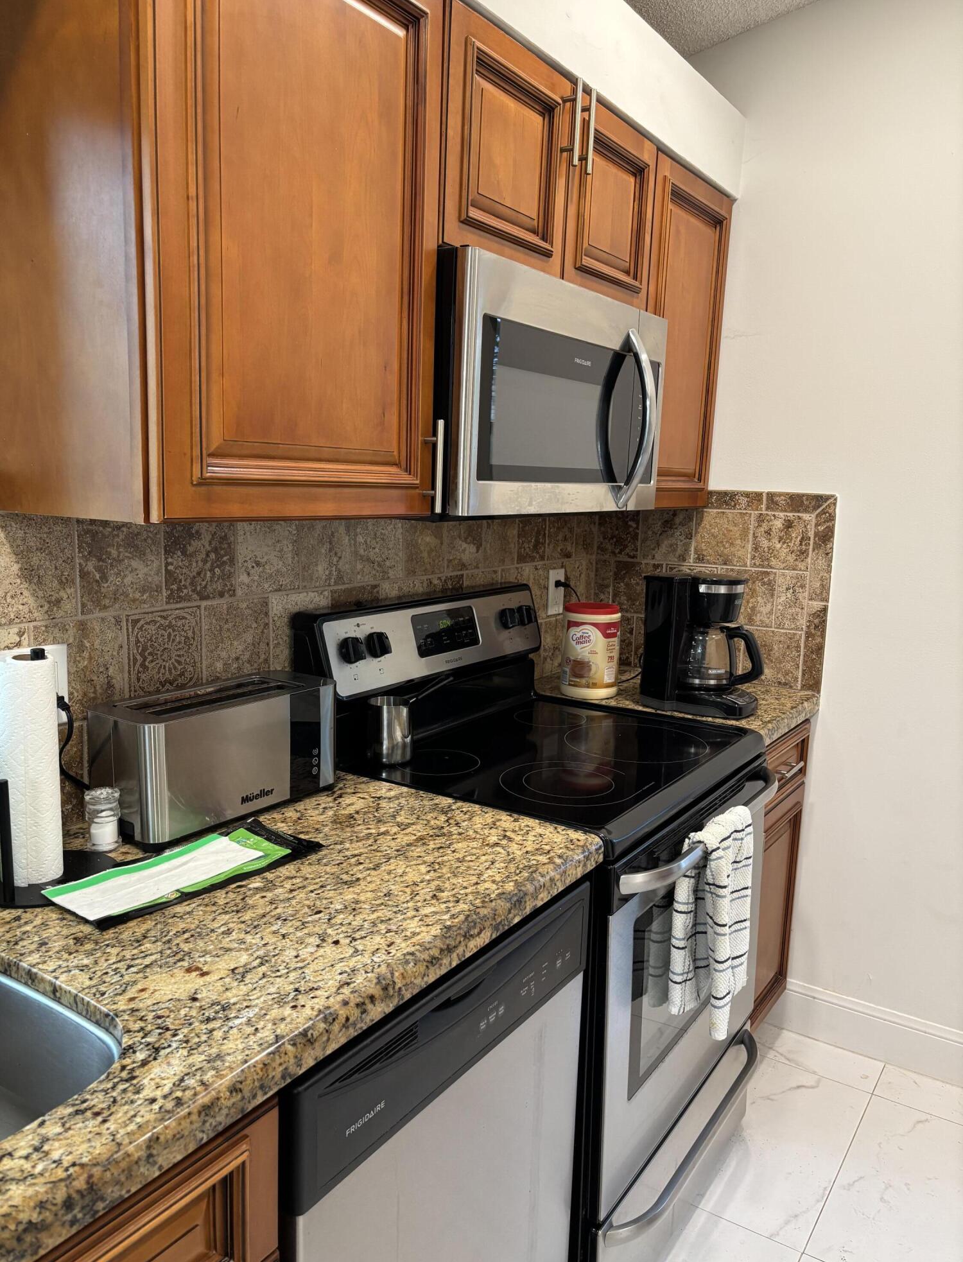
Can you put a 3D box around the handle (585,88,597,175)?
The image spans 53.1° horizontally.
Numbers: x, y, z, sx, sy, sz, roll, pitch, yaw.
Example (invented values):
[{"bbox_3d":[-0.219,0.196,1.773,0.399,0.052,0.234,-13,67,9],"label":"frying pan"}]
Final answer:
[{"bbox_3d":[0.189,-0.900,1.749,0.037,0.143,0.012,8,11,33],"label":"handle"}]

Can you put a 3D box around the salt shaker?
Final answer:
[{"bbox_3d":[-0.520,0.257,1.326,0.047,0.077,0.047,8,11,33],"label":"salt shaker"}]

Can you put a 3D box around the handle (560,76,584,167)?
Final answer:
[{"bbox_3d":[0.157,-0.894,1.698,0.039,0.146,0.012,8,11,33],"label":"handle"}]

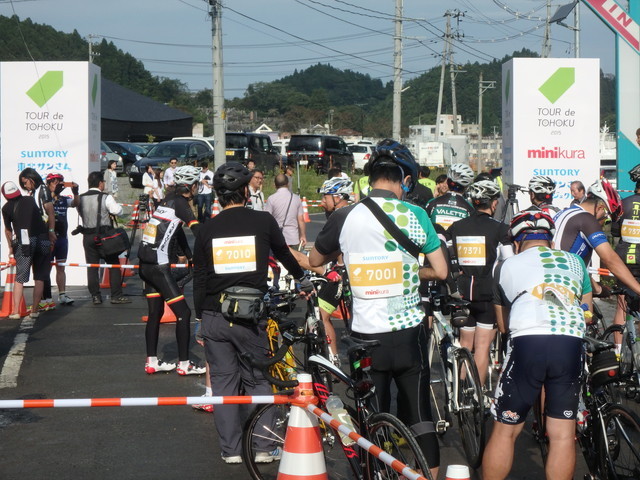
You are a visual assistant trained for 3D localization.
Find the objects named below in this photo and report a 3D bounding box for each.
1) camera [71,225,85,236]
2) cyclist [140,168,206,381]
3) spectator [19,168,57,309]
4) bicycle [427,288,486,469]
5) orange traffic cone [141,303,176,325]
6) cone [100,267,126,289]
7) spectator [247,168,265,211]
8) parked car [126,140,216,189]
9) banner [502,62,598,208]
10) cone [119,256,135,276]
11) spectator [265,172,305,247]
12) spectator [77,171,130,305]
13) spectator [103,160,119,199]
[{"bbox_3d":[-3.018,-0.121,15.261,0.170,0.105,0.130,-25,3,-6],"label":"camera"},{"bbox_3d":[-1.235,0.244,10.201,0.560,1.730,0.500,-2,4,-33],"label":"cyclist"},{"bbox_3d":[-3.384,-0.020,14.616,0.420,1.690,0.480,-2,4,-25],"label":"spectator"},{"bbox_3d":[0.781,0.769,7.320,0.480,0.970,1.680,0,3,-1],"label":"bicycle"},{"bbox_3d":[-1.759,0.542,13.477,0.380,0.700,0.380,0,3,0],"label":"orange traffic cone"},{"bbox_3d":[-2.927,0.314,17.382,0.380,0.700,0.380,0,3,0],"label":"cone"},{"bbox_3d":[-0.812,-0.059,15.649,0.470,1.680,0.330,-2,4,-31],"label":"spectator"},{"bbox_3d":[-4.761,-2.558,41.500,1.800,1.530,4.700,1,3,13],"label":"parked car"},{"bbox_3d":[3.341,-0.991,17.856,1.240,3.200,1.100,0,3,0],"label":"banner"},{"bbox_3d":[-3.080,0.206,19.218,0.380,0.700,0.380,0,3,0],"label":"cone"},{"bbox_3d":[-0.398,0.025,14.748,0.500,1.640,0.330,-1,3,-9],"label":"spectator"},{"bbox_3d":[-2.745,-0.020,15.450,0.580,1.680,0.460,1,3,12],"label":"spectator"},{"bbox_3d":[-5.075,-1.124,29.747,0.320,1.600,0.430,2,4,28],"label":"spectator"}]

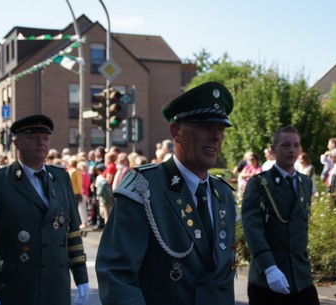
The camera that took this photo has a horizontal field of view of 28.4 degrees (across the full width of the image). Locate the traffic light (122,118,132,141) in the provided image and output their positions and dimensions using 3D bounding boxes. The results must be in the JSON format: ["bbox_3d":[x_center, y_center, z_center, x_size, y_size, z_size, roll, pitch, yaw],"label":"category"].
[{"bbox_3d":[-1.551,-0.881,25.400,0.360,0.900,0.300,0,0,-23],"label":"traffic light"}]

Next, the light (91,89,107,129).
[{"bbox_3d":[-1.633,-1.018,15.700,0.360,0.930,0.300,0,0,-23],"label":"light"}]

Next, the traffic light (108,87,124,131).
[{"bbox_3d":[-1.219,-1.018,15.700,0.300,0.950,0.360,0,0,-23],"label":"traffic light"}]

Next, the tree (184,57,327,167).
[{"bbox_3d":[3.298,-0.820,25.000,4.800,5.200,4.400,0,0,0],"label":"tree"}]

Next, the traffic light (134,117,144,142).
[{"bbox_3d":[-1.091,-0.881,25.400,0.300,0.940,0.340,0,0,-23],"label":"traffic light"}]

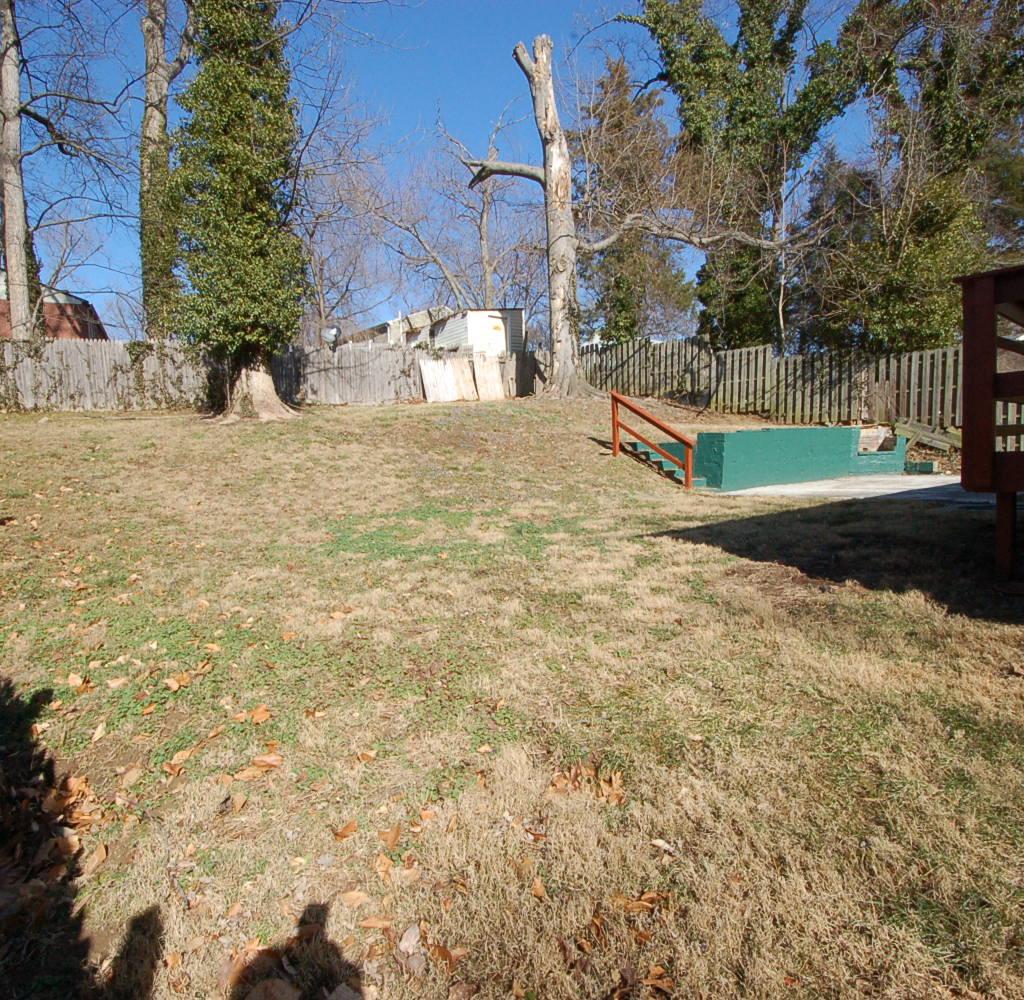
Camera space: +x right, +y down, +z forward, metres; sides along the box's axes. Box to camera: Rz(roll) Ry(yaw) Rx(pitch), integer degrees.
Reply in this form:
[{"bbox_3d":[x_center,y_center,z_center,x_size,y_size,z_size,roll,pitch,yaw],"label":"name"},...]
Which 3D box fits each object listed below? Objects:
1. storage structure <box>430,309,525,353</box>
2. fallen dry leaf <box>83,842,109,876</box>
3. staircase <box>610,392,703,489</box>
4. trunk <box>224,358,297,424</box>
[{"bbox_3d":[-1.295,-5.751,24.318,2.500,2.300,2.600,-2,2,-35],"label":"storage structure"},{"bbox_3d":[-1.295,1.118,1.950,0.075,0.040,0.120,-1,2,-23],"label":"fallen dry leaf"},{"bbox_3d":[2.919,-1.215,12.700,0.900,1.950,1.750,-2,3,-41],"label":"staircase"},{"bbox_3d":[-6.586,-2.877,16.400,1.650,1.600,1.500,-1,2,-22],"label":"trunk"}]

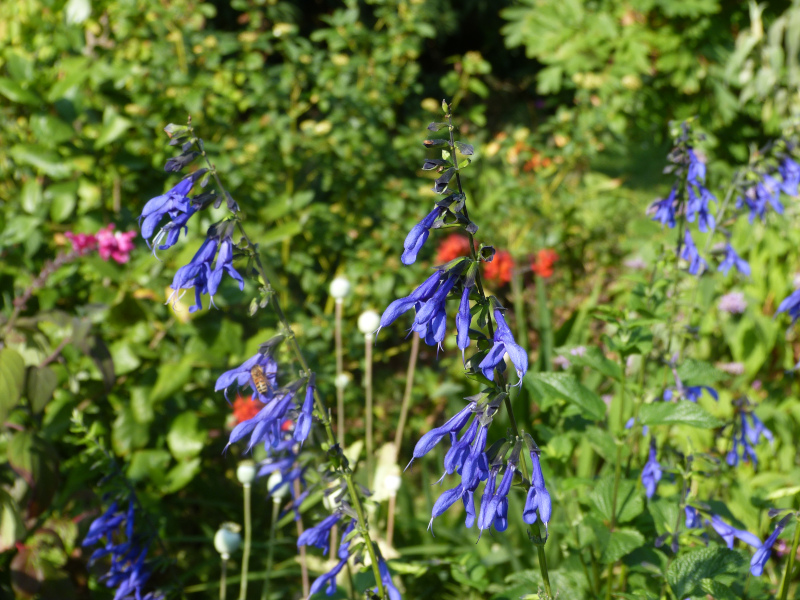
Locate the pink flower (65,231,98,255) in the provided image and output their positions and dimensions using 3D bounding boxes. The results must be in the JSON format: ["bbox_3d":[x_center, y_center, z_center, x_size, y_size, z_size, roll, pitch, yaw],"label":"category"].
[{"bbox_3d":[-0.278,-0.050,1.450,0.030,0.021,0.025,4,13,17],"label":"pink flower"}]

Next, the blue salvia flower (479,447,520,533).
[{"bbox_3d":[0.057,0.109,0.950,0.024,0.050,0.026,6,13,24],"label":"blue salvia flower"}]

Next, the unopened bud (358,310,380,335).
[{"bbox_3d":[-0.029,0.022,1.600,0.021,0.023,0.021,0,11,0],"label":"unopened bud"}]

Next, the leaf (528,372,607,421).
[{"bbox_3d":[0.116,0.067,1.150,0.054,0.033,0.035,4,12,20],"label":"leaf"}]

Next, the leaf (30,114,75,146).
[{"bbox_3d":[-0.376,-0.183,1.800,0.048,0.035,0.030,0,12,0],"label":"leaf"}]

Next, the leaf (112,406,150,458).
[{"bbox_3d":[-0.364,0.176,2.250,0.049,0.070,0.030,0,11,0],"label":"leaf"}]

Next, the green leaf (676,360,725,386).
[{"bbox_3d":[0.229,0.056,1.270,0.037,0.020,0.030,0,11,0],"label":"green leaf"}]

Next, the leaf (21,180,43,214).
[{"bbox_3d":[-0.543,-0.152,2.450,0.032,0.053,0.025,-2,11,-10],"label":"leaf"}]

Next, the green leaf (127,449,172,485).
[{"bbox_3d":[-0.340,0.225,2.250,0.059,0.049,0.035,0,11,0],"label":"green leaf"}]

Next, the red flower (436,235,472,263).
[{"bbox_3d":[0.058,-0.056,1.800,0.041,0.030,0.036,0,12,0],"label":"red flower"}]

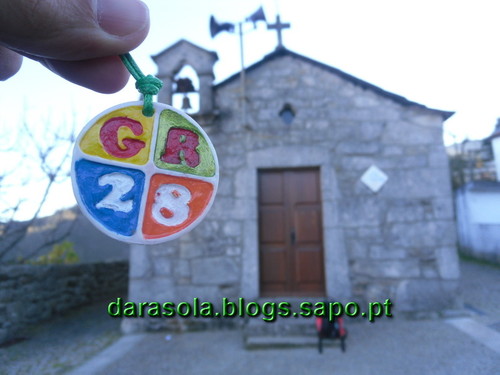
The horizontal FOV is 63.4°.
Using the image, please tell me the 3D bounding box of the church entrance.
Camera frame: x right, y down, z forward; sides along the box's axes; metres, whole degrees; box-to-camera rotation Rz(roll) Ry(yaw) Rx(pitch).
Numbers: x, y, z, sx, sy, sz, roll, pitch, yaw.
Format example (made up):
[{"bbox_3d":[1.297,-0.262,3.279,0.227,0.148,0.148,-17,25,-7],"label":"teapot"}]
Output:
[{"bbox_3d":[0.758,0.832,7.479,1.183,2.325,0.200,-1,-10,1],"label":"church entrance"}]

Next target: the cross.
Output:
[{"bbox_3d":[0.581,-3.142,8.132,0.462,0.704,0.110,-1,-10,1],"label":"cross"}]

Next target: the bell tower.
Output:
[{"bbox_3d":[-1.294,-2.200,8.144,1.220,1.500,0.550,-1,-10,1],"label":"bell tower"}]

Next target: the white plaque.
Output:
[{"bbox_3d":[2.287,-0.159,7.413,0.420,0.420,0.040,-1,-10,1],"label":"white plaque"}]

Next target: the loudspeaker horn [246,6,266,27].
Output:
[{"bbox_3d":[0.126,-3.303,7.811,0.360,0.310,0.310,-13,-13,16],"label":"loudspeaker horn"}]

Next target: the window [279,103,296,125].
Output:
[{"bbox_3d":[0.726,-1.416,7.800,0.317,0.422,0.200,-1,-10,1],"label":"window"}]

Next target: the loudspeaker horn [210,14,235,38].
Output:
[{"bbox_3d":[-0.534,-3.125,7.849,0.420,0.390,0.390,1,-10,-5],"label":"loudspeaker horn"}]

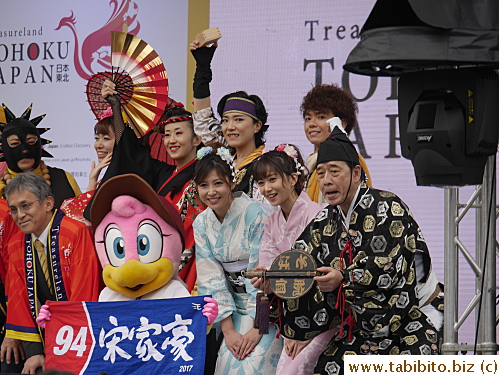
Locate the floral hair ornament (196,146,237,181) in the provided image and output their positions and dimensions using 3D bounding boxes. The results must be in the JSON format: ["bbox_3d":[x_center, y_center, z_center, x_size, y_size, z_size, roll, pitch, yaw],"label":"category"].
[{"bbox_3d":[-0.133,-0.093,17.450,0.160,0.140,0.110,-4,3,20],"label":"floral hair ornament"}]

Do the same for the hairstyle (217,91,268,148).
[{"bbox_3d":[-0.029,-0.284,18.100,0.185,0.235,0.210,-2,-3,30],"label":"hairstyle"}]

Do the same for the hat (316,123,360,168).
[{"bbox_3d":[0.353,-0.163,17.150,0.170,0.180,0.200,-4,-3,38],"label":"hat"}]

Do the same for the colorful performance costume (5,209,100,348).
[{"bbox_3d":[-0.784,0.390,17.400,0.460,0.620,0.400,-1,-3,25],"label":"colorful performance costume"}]

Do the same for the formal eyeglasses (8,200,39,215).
[{"bbox_3d":[-0.883,0.076,17.300,0.140,0.042,0.130,-20,-5,39],"label":"formal eyeglasses"}]

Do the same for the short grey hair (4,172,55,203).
[{"bbox_3d":[-0.880,0.004,17.400,0.175,0.140,0.200,-20,-5,39],"label":"short grey hair"}]

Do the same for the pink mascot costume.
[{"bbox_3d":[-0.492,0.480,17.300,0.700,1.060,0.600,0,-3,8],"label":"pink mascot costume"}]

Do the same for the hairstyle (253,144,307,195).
[{"bbox_3d":[0.125,-0.073,17.500,0.180,0.210,0.220,-11,9,39],"label":"hairstyle"}]

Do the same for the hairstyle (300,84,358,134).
[{"bbox_3d":[0.338,-0.326,18.300,0.220,0.220,0.230,-6,-3,33],"label":"hairstyle"}]

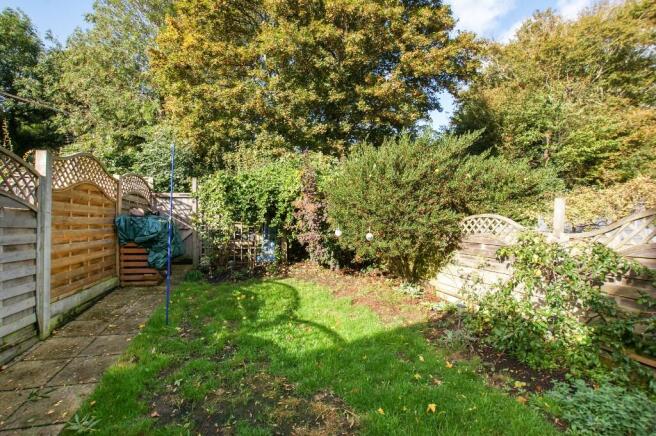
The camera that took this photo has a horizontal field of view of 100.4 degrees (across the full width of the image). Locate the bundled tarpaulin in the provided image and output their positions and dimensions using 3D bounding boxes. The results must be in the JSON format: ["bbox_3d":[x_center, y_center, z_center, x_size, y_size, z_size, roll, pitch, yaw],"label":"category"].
[{"bbox_3d":[-3.080,0.400,4.860,0.950,0.920,0.850,0,1,-20],"label":"bundled tarpaulin"}]

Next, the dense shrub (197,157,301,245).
[{"bbox_3d":[-1.880,-0.410,6.400,2.250,1.950,1.300,0,1,-12],"label":"dense shrub"}]

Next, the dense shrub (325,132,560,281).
[{"bbox_3d":[2.080,-0.200,5.050,3.900,2.650,2.500,0,1,0],"label":"dense shrub"}]

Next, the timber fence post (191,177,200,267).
[{"bbox_3d":[-3.040,0.100,6.250,0.105,2.030,0.105,0,1,-20],"label":"timber fence post"}]

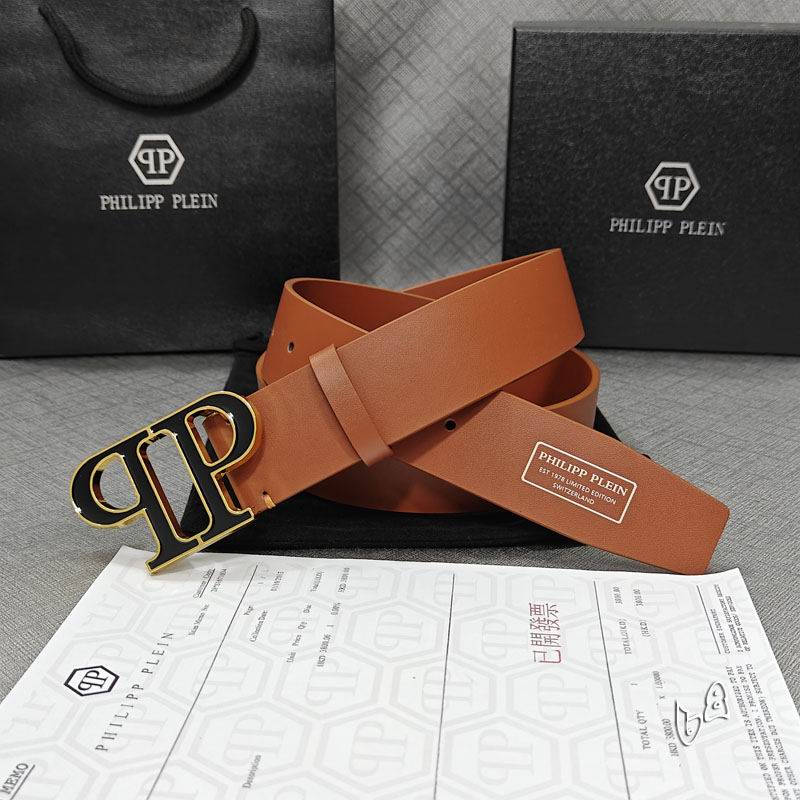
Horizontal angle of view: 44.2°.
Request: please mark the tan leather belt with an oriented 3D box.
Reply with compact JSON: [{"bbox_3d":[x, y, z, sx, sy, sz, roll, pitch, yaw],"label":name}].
[{"bbox_3d":[0.000,-0.006,0.374,0.221,0.083,0.145,0,20,0],"label":"tan leather belt"}]

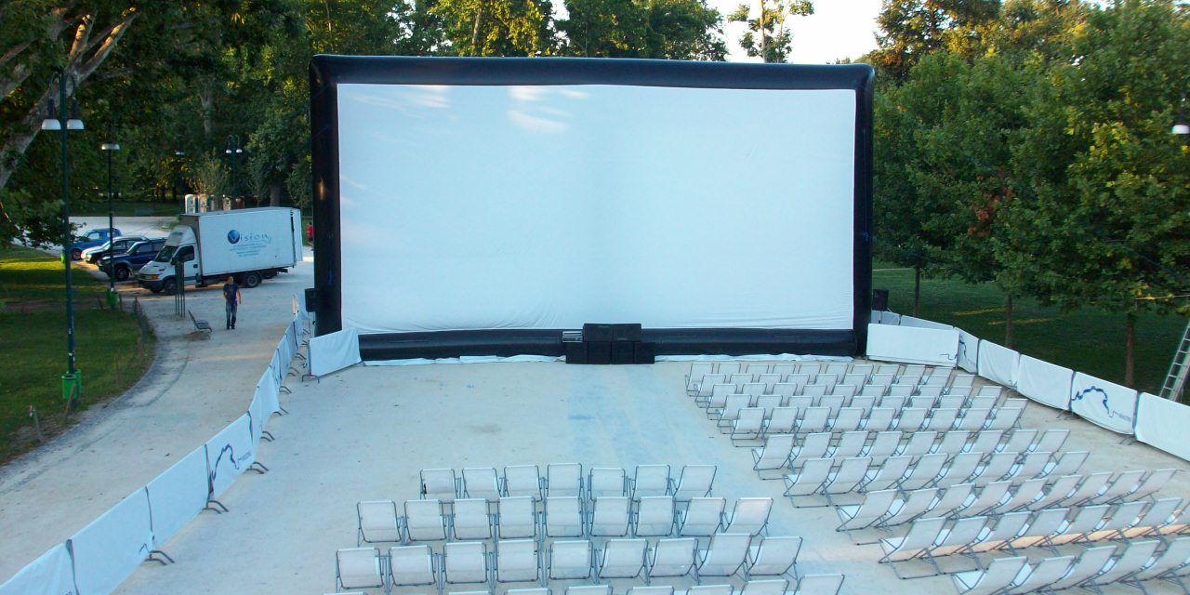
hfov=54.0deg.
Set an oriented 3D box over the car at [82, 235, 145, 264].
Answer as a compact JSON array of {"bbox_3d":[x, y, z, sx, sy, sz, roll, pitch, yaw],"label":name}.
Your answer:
[{"bbox_3d":[-27.547,-2.796,68.399,4.350,1.500,1.740,-6,9,-45],"label":"car"}]

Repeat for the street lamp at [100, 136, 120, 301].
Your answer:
[{"bbox_3d":[-18.066,-2.976,43.535,0.800,6.800,0.550,-3,8,-30],"label":"street lamp"}]

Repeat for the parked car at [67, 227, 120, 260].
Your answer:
[{"bbox_3d":[-28.303,-3.015,65.633,1.580,1.660,3.550,5,8,32],"label":"parked car"}]

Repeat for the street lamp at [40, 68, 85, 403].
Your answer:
[{"bbox_3d":[-11.719,-1.300,25.824,0.980,7.290,0.480,-3,7,-24],"label":"street lamp"}]

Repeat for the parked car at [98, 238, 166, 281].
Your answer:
[{"bbox_3d":[-22.448,-1.860,58.542,4.400,1.770,1.770,-6,9,-45],"label":"parked car"}]

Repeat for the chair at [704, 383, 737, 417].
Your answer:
[{"bbox_3d":[2.768,2.221,25.462,0.621,0.820,0.925,0,6,-4],"label":"chair"}]

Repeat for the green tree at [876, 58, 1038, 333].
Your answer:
[{"bbox_3d":[9.925,-2.280,31.448,4.500,8.379,4.500,0,7,0],"label":"green tree"}]

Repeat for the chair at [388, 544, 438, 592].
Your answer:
[{"bbox_3d":[-2.246,3.329,14.461,0.617,0.781,0.894,0,7,-6],"label":"chair"}]

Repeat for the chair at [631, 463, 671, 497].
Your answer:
[{"bbox_3d":[0.873,2.913,18.259,0.615,0.819,0.849,0,6,-2],"label":"chair"}]

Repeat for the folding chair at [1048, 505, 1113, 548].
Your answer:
[{"bbox_3d":[6.647,3.183,16.247,0.617,0.807,0.870,-1,7,-16],"label":"folding chair"}]

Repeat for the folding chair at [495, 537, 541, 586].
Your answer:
[{"bbox_3d":[-1.012,3.485,15.396,0.636,0.852,0.893,0,7,-4],"label":"folding chair"}]

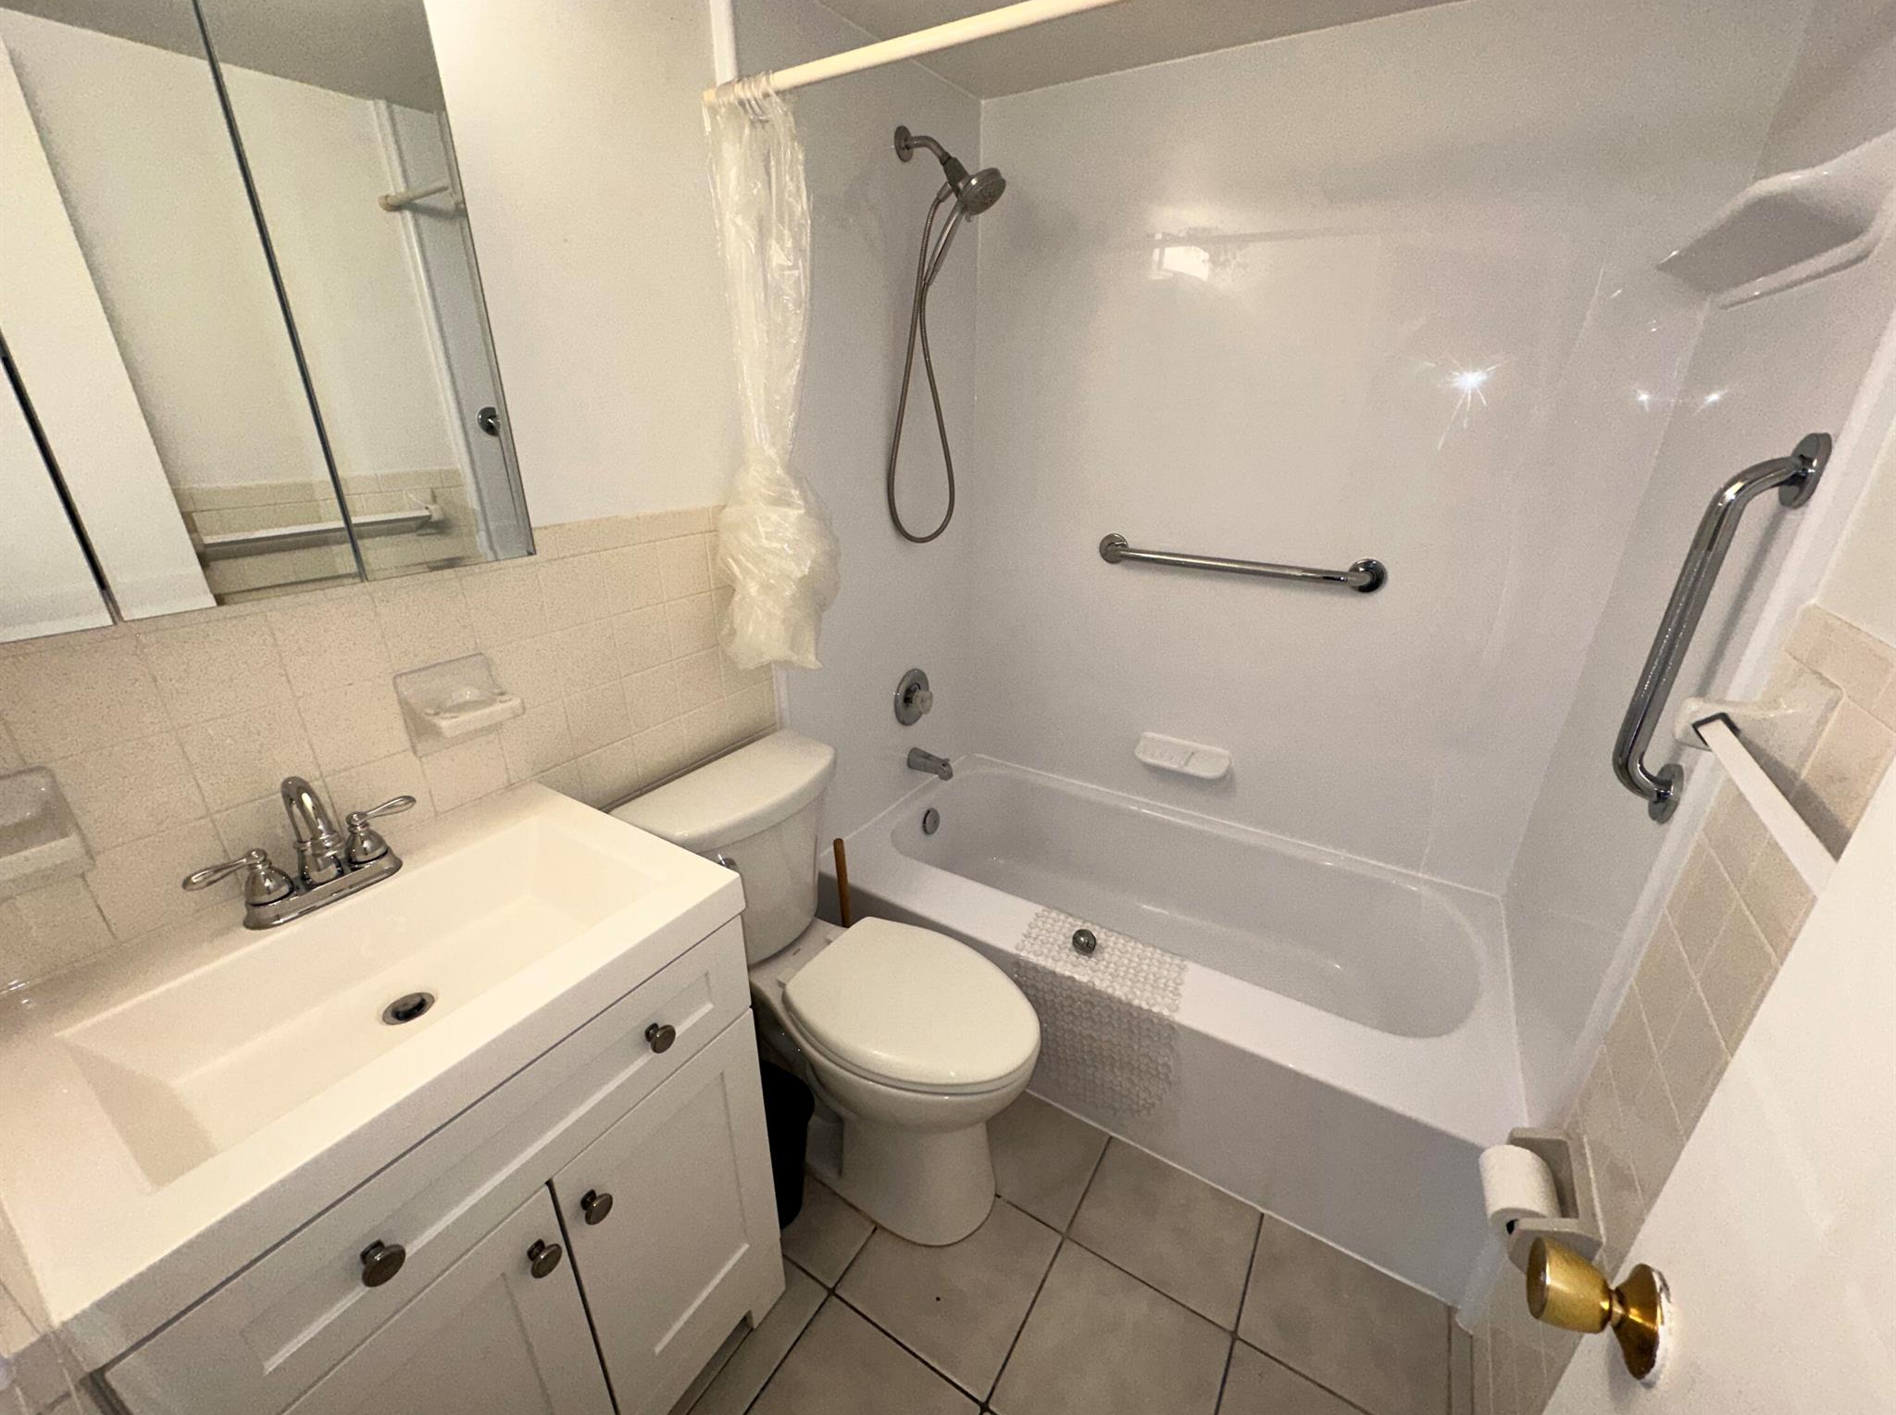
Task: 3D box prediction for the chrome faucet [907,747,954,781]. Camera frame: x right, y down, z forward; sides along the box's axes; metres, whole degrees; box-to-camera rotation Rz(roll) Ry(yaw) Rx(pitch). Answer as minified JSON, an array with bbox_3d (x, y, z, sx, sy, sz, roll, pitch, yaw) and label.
[{"bbox_3d":[-0.043,0.168,2.195,0.138,0.075,0.060,13,25,29],"label":"chrome faucet"}]

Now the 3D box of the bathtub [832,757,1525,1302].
[{"bbox_3d":[0.475,0.587,1.913,1.475,0.362,0.805,13,25,29],"label":"bathtub"}]

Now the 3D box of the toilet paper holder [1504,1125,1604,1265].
[{"bbox_3d":[0.758,0.629,0.977,0.078,0.115,0.167,13,25,29],"label":"toilet paper holder"}]

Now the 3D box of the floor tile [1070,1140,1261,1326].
[{"bbox_3d":[0.412,0.980,1.448,0.304,0.010,0.242,13,26,29],"label":"floor tile"}]

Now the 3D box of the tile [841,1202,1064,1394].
[{"bbox_3d":[0.008,1.006,1.383,0.305,0.010,0.306,13,26,29],"label":"tile"}]

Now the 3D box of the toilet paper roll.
[{"bbox_3d":[0.740,0.631,0.997,0.084,0.084,0.102,13,26,29],"label":"toilet paper roll"}]

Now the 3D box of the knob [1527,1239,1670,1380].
[{"bbox_3d":[0.405,0.374,0.487,0.063,0.065,0.065,13,26,29],"label":"knob"}]

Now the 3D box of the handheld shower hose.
[{"bbox_3d":[-0.005,-0.808,1.737,0.250,0.885,0.210,13,25,29],"label":"handheld shower hose"}]

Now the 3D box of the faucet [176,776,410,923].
[{"bbox_3d":[-0.749,0.157,0.912,0.130,0.170,0.237,13,26,29],"label":"faucet"}]

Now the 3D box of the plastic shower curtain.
[{"bbox_3d":[-0.316,-0.509,1.330,0.215,0.990,0.180,13,26,29],"label":"plastic shower curtain"}]

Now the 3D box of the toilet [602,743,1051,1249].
[{"bbox_3d":[-0.173,0.548,1.478,0.765,0.745,0.430,13,25,29],"label":"toilet"}]

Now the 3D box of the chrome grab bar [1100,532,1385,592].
[{"bbox_3d":[0.679,-0.348,1.867,0.685,0.076,0.078,13,25,29],"label":"chrome grab bar"}]

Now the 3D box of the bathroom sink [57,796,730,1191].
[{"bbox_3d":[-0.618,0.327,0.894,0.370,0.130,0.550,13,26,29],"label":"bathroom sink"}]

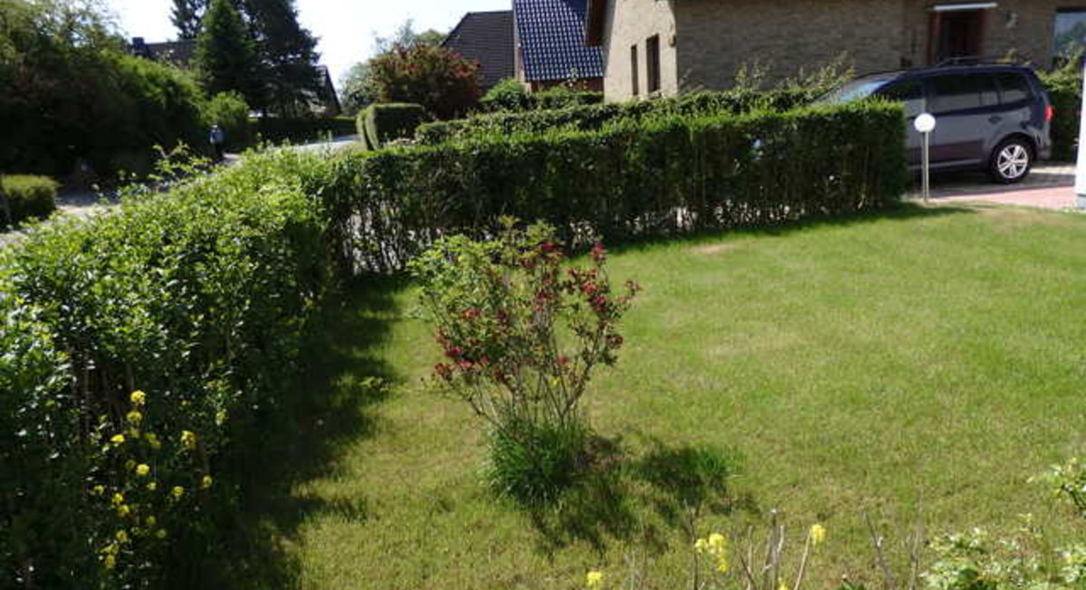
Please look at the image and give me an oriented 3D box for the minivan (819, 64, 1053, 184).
[{"bbox_3d":[5.200,-2.503,11.816,4.400,1.670,1.800,-5,13,-6],"label":"minivan"}]

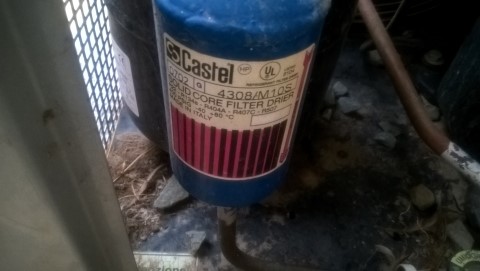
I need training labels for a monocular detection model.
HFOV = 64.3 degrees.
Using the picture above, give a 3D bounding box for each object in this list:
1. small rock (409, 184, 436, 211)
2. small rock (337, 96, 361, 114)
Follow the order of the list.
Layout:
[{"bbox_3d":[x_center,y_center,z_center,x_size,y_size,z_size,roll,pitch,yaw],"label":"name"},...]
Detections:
[{"bbox_3d":[0.176,0.060,0.369,0.020,0.014,0.019,35,53,25],"label":"small rock"},{"bbox_3d":[0.130,-0.036,0.456,0.025,0.012,0.018,21,48,14],"label":"small rock"}]

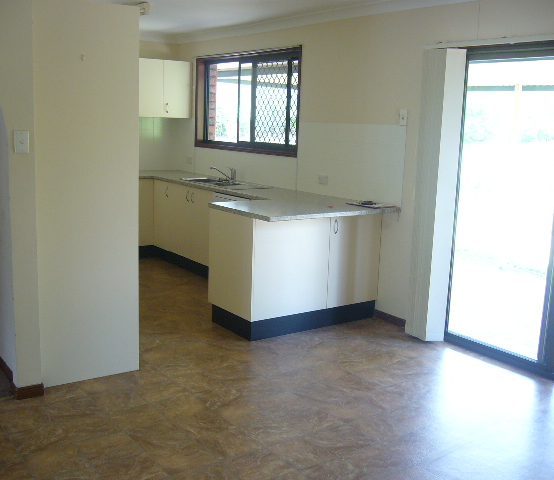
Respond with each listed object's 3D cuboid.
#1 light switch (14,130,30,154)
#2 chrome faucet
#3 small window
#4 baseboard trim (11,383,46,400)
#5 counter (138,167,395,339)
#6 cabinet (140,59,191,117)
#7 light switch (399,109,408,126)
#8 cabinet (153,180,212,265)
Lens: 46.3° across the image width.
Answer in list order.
[{"bbox_3d":[-1.295,-0.499,3.286,0.072,0.115,0.014,-6,13,-36],"label":"light switch"},{"bbox_3d":[-0.516,-0.620,6.227,0.280,0.160,0.060,-6,13,-36],"label":"chrome faucet"},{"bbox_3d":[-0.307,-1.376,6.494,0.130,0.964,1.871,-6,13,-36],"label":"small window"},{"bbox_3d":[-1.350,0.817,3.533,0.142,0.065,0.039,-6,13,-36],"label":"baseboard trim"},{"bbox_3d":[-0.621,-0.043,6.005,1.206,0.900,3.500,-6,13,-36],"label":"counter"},{"bbox_3d":[-1.345,-1.677,7.184,0.720,0.615,0.300,-6,13,-36],"label":"cabinet"},{"bbox_3d":[0.923,-0.901,4.752,0.014,0.115,0.072,-6,13,-36],"label":"light switch"},{"bbox_3d":[-0.726,-0.220,6.629,0.598,0.725,1.210,-6,13,-36],"label":"cabinet"}]

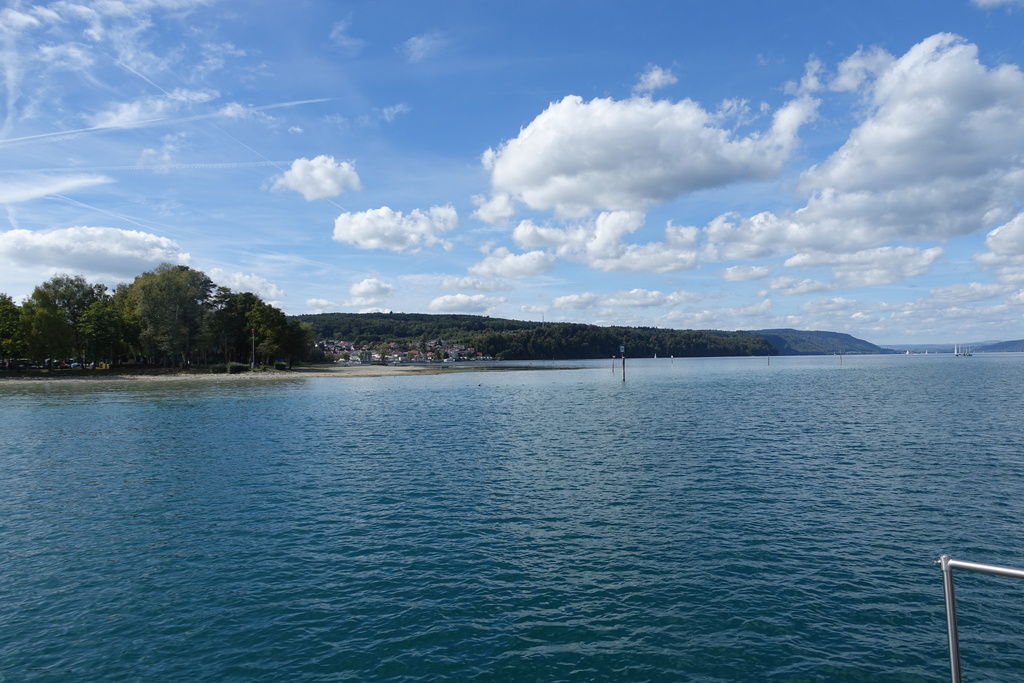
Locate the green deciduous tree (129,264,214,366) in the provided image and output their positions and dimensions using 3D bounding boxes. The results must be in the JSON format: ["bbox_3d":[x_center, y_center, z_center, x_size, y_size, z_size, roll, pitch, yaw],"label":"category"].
[{"bbox_3d":[-56.359,-4.221,113.000,12.800,17.000,12.300,0,-2,-27],"label":"green deciduous tree"}]

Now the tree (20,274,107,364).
[{"bbox_3d":[-74.892,-3.340,114.000,12.200,15.800,11.800,0,-2,-33],"label":"tree"}]

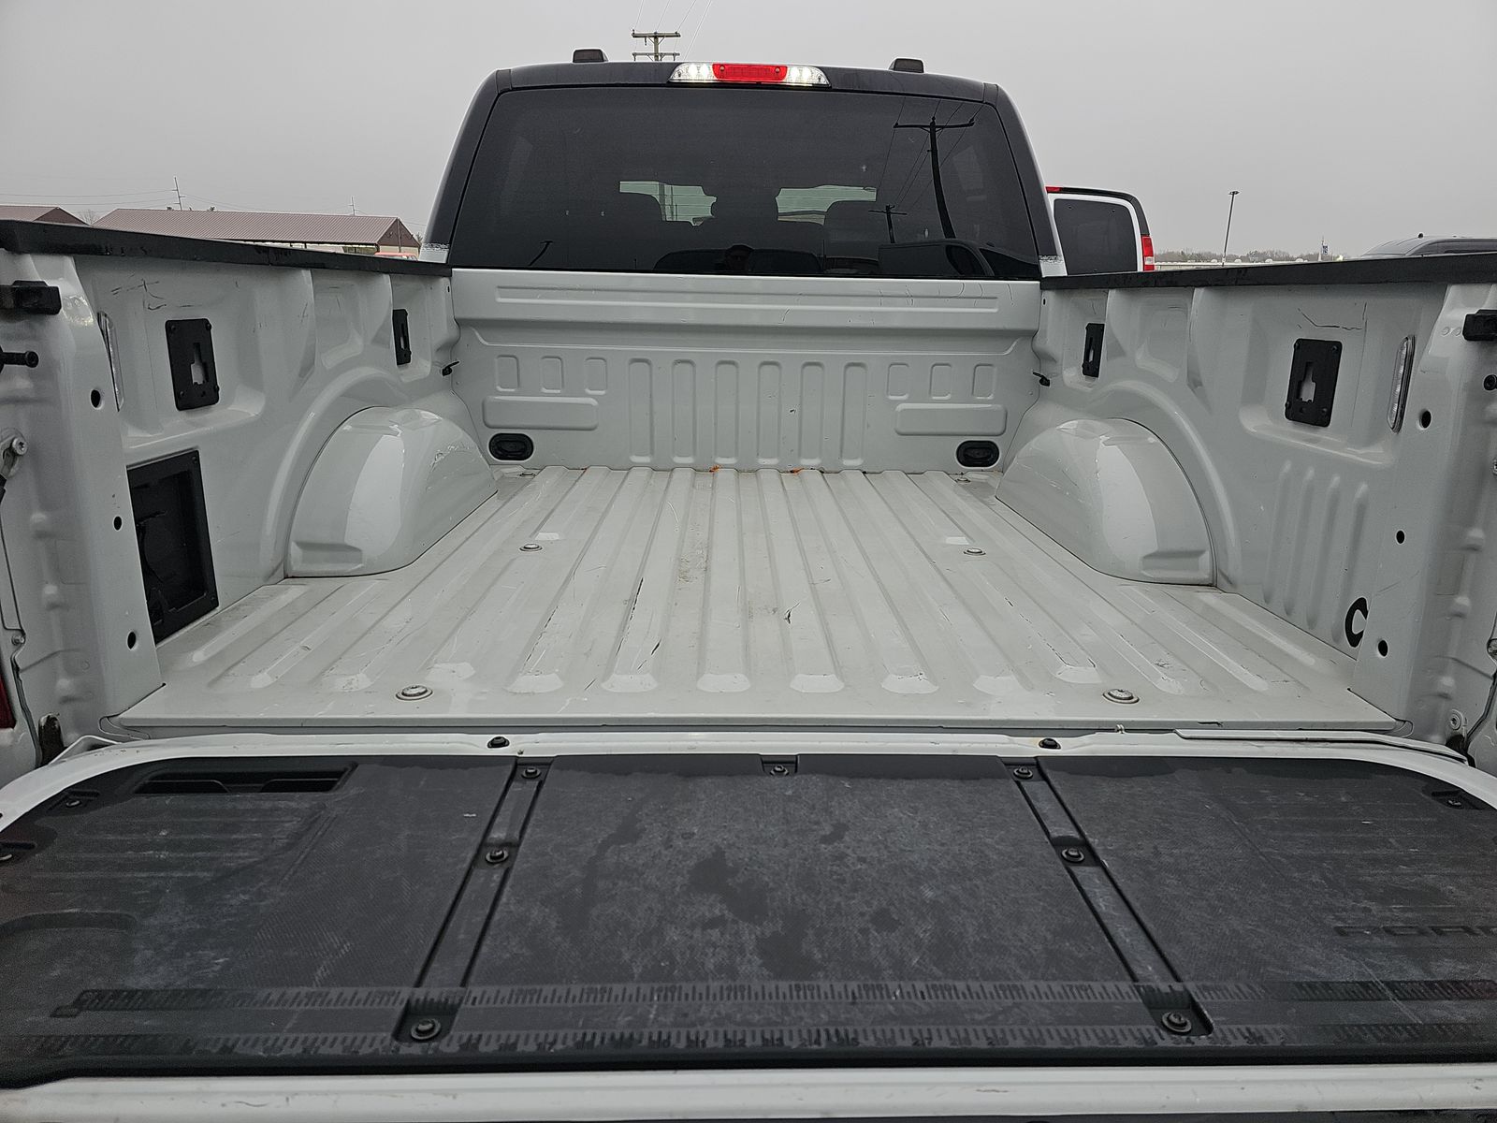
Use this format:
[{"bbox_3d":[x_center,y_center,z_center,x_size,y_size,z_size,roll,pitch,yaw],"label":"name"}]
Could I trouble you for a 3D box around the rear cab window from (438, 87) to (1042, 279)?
[{"bbox_3d":[0.001,-1.026,2.720,1.635,0.502,0.089,0,11,-1],"label":"rear cab window"}]

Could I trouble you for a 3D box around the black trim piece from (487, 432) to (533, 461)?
[{"bbox_3d":[-0.666,-0.320,2.792,0.126,0.079,0.025,0,15,-1],"label":"black trim piece"}]

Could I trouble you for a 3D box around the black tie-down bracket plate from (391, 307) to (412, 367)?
[{"bbox_3d":[-0.808,-0.521,2.315,0.020,0.124,0.103,0,15,-1],"label":"black tie-down bracket plate"}]

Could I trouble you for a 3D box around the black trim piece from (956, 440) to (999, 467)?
[{"bbox_3d":[0.654,-0.303,2.827,0.126,0.079,0.025,0,15,-1],"label":"black trim piece"}]

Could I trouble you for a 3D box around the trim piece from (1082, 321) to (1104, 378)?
[{"bbox_3d":[0.822,-0.501,2.358,0.020,0.124,0.103,0,15,-1],"label":"trim piece"}]

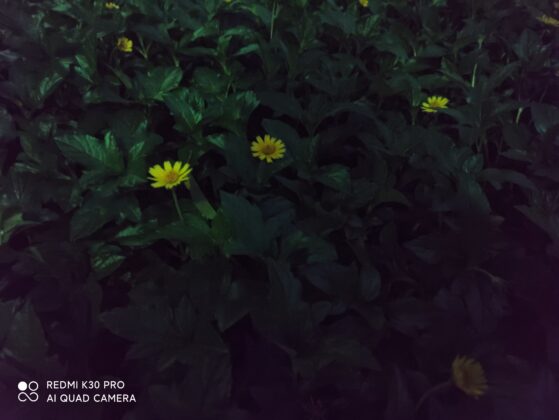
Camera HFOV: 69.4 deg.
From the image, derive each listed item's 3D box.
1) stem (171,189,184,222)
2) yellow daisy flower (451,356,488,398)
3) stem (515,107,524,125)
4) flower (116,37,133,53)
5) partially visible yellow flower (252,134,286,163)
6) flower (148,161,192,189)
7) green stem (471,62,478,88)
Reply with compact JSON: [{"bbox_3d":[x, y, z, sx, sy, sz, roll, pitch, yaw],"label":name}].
[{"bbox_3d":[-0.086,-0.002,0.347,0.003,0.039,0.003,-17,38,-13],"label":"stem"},{"bbox_3d":[0.141,0.124,0.300,0.032,0.014,0.032,34,43,8],"label":"yellow daisy flower"},{"bbox_3d":[0.301,-0.117,0.507,0.003,0.025,0.003,14,37,27],"label":"stem"},{"bbox_3d":[-0.299,-0.319,0.780,0.014,0.034,0.034,-16,20,41],"label":"flower"},{"bbox_3d":[-0.011,-0.059,0.390,0.035,0.011,0.035,-5,59,-6],"label":"partially visible yellow flower"},{"bbox_3d":[-0.090,-0.029,0.335,0.036,0.013,0.036,6,45,0],"label":"flower"},{"bbox_3d":[0.305,-0.207,0.631,0.003,0.042,0.003,9,36,23],"label":"green stem"}]

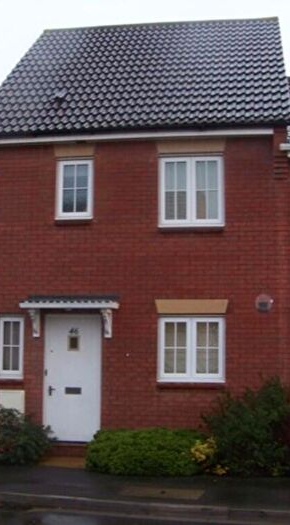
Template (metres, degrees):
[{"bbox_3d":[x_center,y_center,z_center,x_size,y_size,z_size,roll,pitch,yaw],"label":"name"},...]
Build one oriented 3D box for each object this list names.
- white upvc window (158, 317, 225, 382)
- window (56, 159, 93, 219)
[{"bbox_3d":[0.721,1.358,11.279,1.056,1.003,0.110,-1,-7,9],"label":"white upvc window"},{"bbox_3d":[-1.150,-1.188,11.914,0.619,0.996,0.110,-1,-7,9],"label":"window"}]

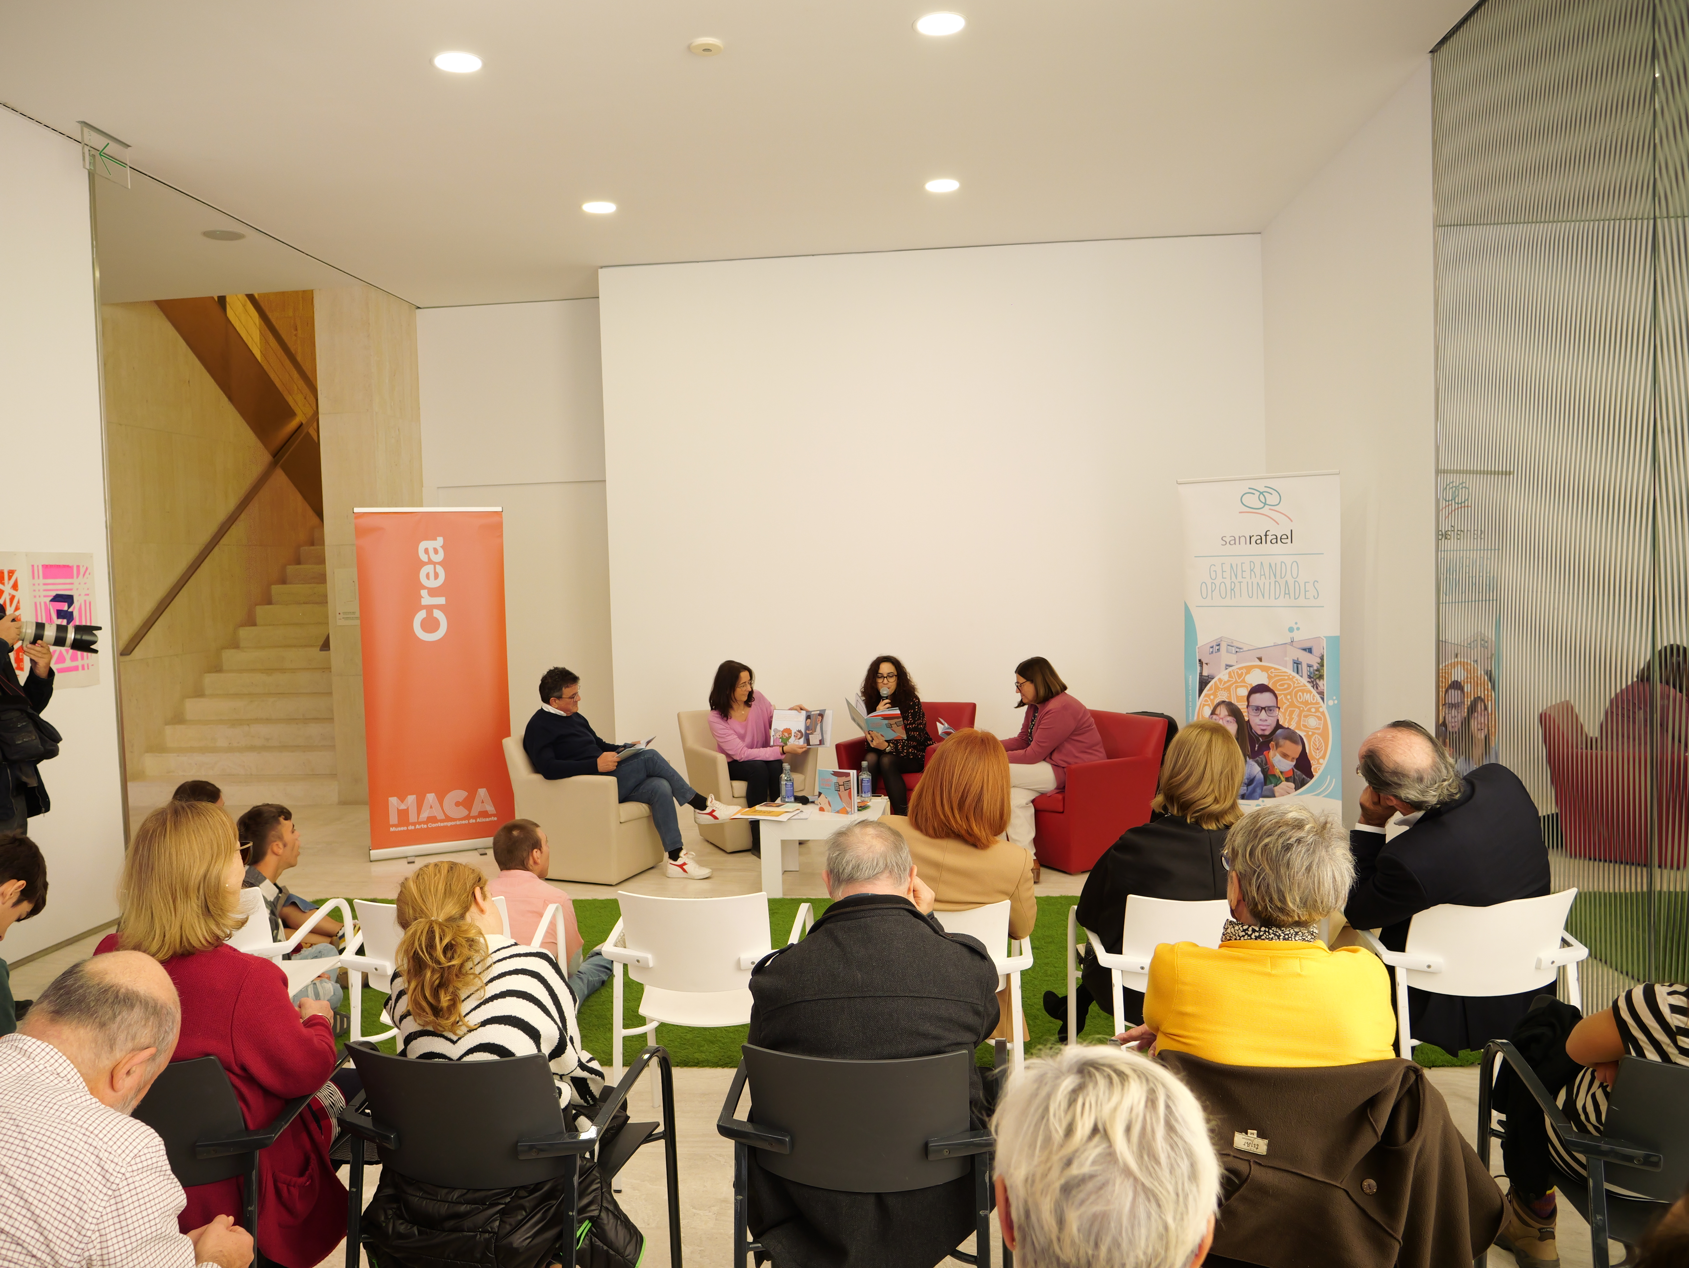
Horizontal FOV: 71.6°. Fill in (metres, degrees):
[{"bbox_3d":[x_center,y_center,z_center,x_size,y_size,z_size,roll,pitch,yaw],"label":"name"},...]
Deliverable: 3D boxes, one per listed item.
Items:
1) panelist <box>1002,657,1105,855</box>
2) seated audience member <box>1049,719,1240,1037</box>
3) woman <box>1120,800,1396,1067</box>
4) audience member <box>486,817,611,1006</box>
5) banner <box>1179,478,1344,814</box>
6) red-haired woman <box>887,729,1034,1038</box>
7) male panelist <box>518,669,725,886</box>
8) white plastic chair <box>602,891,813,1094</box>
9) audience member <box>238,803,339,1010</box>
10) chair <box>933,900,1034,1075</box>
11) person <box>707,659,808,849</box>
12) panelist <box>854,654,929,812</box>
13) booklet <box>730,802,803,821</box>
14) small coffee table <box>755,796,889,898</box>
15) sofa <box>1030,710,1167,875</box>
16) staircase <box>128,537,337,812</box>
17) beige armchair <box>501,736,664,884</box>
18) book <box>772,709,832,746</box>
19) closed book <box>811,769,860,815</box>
[{"bbox_3d":[1.096,0.711,6.564,0.860,1.170,0.560,-3,3,-22],"label":"panelist"},{"bbox_3d":[0.920,0.808,3.343,0.640,1.210,0.900,-2,3,-3],"label":"seated audience member"},{"bbox_3d":[0.747,0.887,2.321,0.510,1.220,0.780,-1,3,1],"label":"woman"},{"bbox_3d":[-1.115,1.050,4.613,0.500,0.770,0.780,-1,3,10],"label":"audience member"},{"bbox_3d":[2.310,0.163,6.517,0.860,2.090,0.140,0,3,28],"label":"banner"},{"bbox_3d":[0.321,0.863,3.483,0.520,1.200,0.750,-1,3,1],"label":"red-haired woman"},{"bbox_3d":[-1.209,0.769,6.621,1.200,1.170,0.580,-1,3,17],"label":"male panelist"},{"bbox_3d":[-0.373,1.080,3.387,0.550,0.810,0.530,-1,3,6],"label":"white plastic chair"},{"bbox_3d":[-2.056,1.033,4.400,0.600,0.830,0.560,-4,4,-37],"label":"audience member"},{"bbox_3d":[0.241,1.044,3.151,0.530,0.800,0.540,-1,3,5],"label":"chair"},{"bbox_3d":[-0.538,0.722,7.050,0.580,1.130,0.750,-2,3,-16],"label":"person"},{"bbox_3d":[0.314,0.685,6.975,0.520,1.120,0.800,0,3,27],"label":"panelist"},{"bbox_3d":[-0.397,0.917,5.992,0.310,0.020,0.260,-1,3,20],"label":"booklet"},{"bbox_3d":[-0.108,1.117,6.231,0.600,0.410,0.580,-1,3,5],"label":"small coffee table"},{"bbox_3d":[1.337,0.877,6.793,0.750,0.760,0.750,-3,4,-32],"label":"sofa"},{"bbox_3d":[-4.642,0.061,10.673,1.730,2.400,3.300,-1,3,6],"label":"staircase"},{"bbox_3d":[-1.430,0.933,6.581,0.700,0.770,0.640,-1,3,22],"label":"beige armchair"},{"bbox_3d":[-0.249,0.548,6.800,0.370,0.220,0.100,-1,-7,5],"label":"book"},{"bbox_3d":[-0.046,0.831,6.183,0.205,0.235,0.070,0,3,26],"label":"closed book"}]

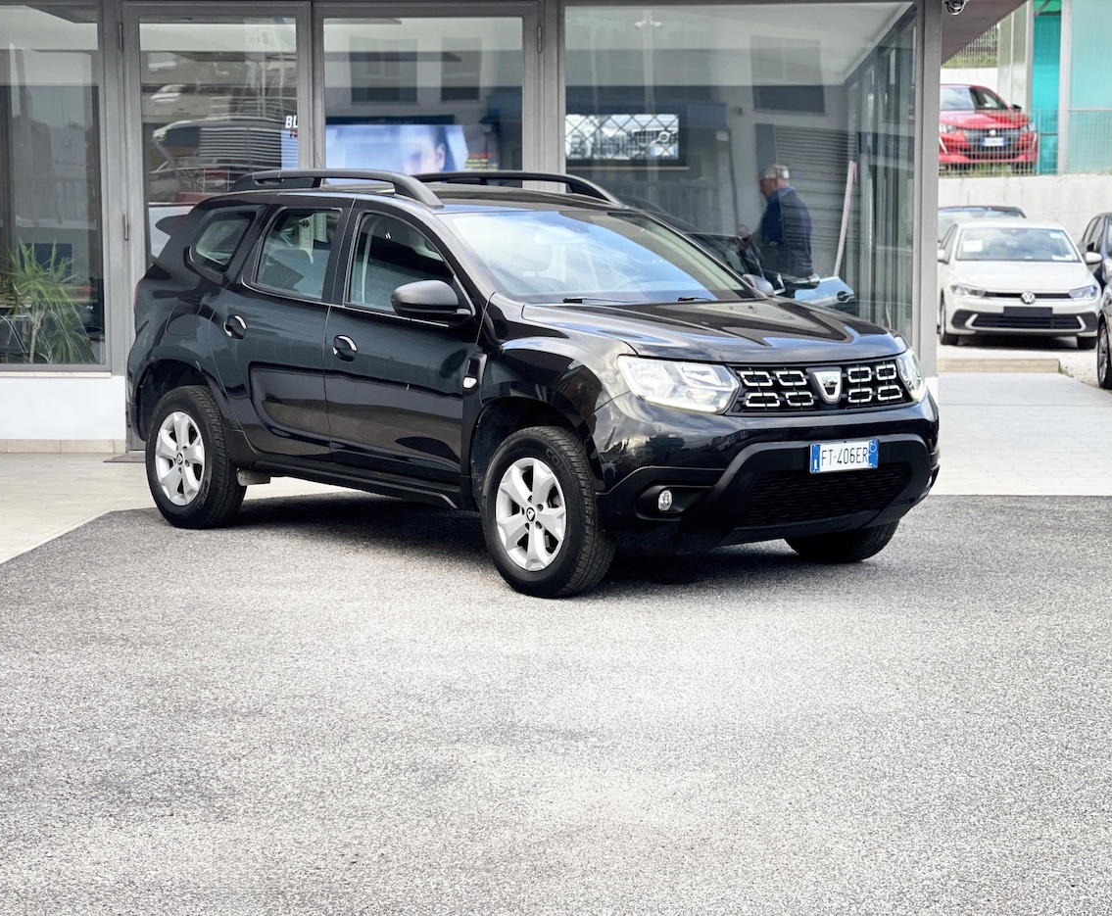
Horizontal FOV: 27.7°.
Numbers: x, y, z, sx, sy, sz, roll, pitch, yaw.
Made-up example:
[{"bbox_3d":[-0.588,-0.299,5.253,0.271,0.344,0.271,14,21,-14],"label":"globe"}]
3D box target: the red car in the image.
[{"bbox_3d":[6.180,-5.150,35.500,1.800,1.440,4.050,-1,6,-10],"label":"red car"}]

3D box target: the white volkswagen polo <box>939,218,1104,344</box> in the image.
[{"bbox_3d":[5.350,-2.080,26.600,1.800,1.450,4.070,1,6,5],"label":"white volkswagen polo"}]

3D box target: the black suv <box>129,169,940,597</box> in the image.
[{"bbox_3d":[-0.250,-0.452,10.130,1.870,1.690,4.340,-5,7,-39],"label":"black suv"}]

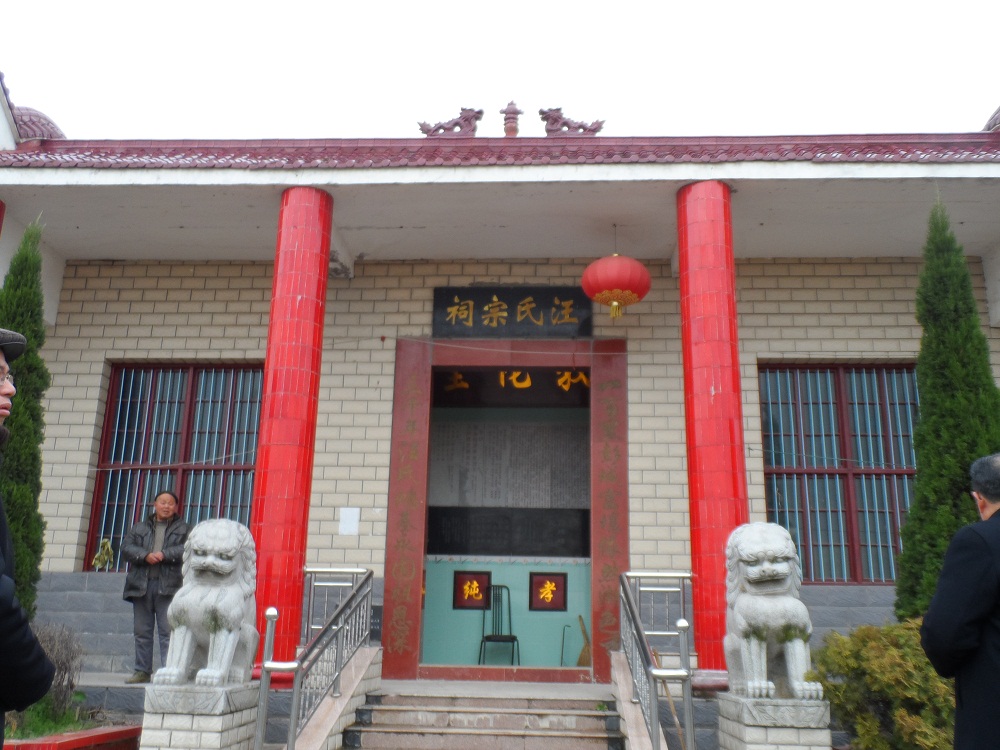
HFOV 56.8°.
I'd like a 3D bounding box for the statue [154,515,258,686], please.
[{"bbox_3d":[-2.102,1.682,6.858,0.515,1.170,0.820,0,-15,3],"label":"statue"}]

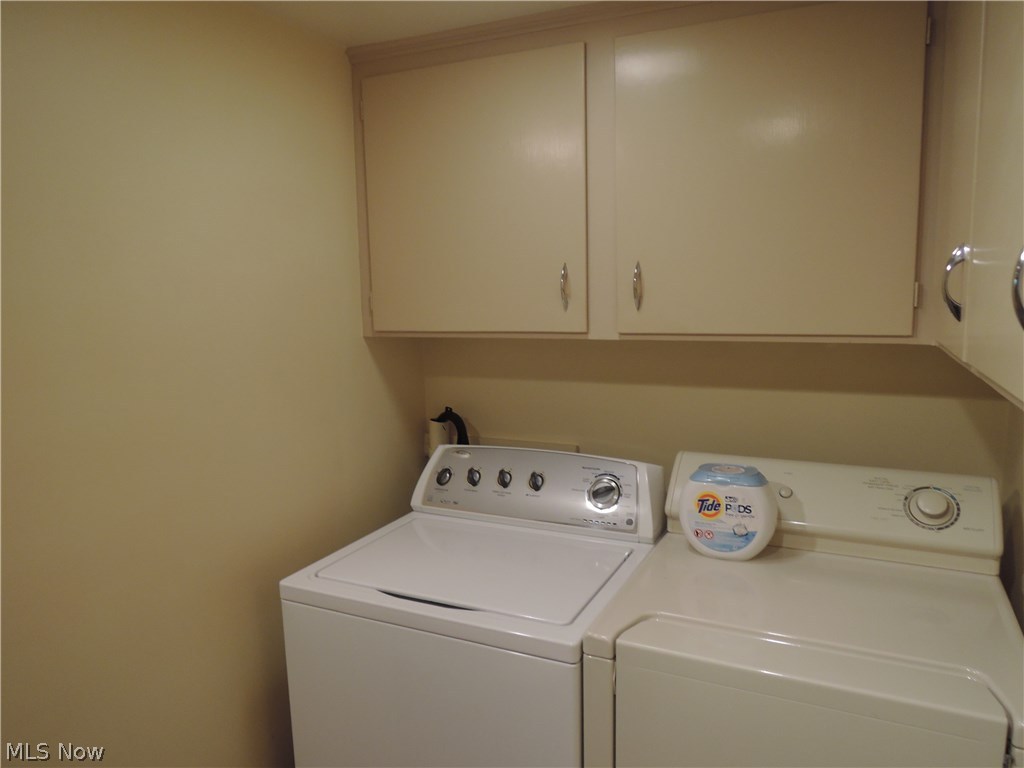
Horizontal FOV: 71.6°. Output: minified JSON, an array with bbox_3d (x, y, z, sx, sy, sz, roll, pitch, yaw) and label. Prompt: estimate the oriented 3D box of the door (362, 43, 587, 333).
[{"bbox_3d":[-0.108,-0.483,1.873,0.649,0.695,0.025,2,9,25],"label":"door"}]

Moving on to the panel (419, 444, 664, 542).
[{"bbox_3d":[0.057,0.281,1.938,0.702,0.187,0.133,2,9,25],"label":"panel"}]

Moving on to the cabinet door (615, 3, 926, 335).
[{"bbox_3d":[0.541,-0.454,1.573,0.634,0.691,0.025,2,9,25],"label":"cabinet door"}]

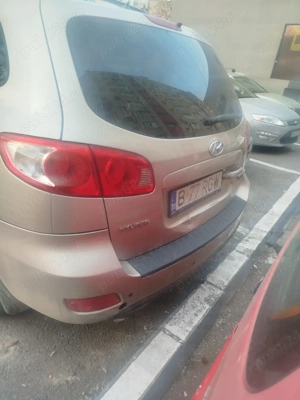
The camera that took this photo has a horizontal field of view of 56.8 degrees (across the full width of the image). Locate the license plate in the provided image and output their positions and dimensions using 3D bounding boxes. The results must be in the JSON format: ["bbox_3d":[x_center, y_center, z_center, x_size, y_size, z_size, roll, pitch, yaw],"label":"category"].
[{"bbox_3d":[0.266,-0.054,1.495,0.024,0.118,0.525,16,26,38],"label":"license plate"}]

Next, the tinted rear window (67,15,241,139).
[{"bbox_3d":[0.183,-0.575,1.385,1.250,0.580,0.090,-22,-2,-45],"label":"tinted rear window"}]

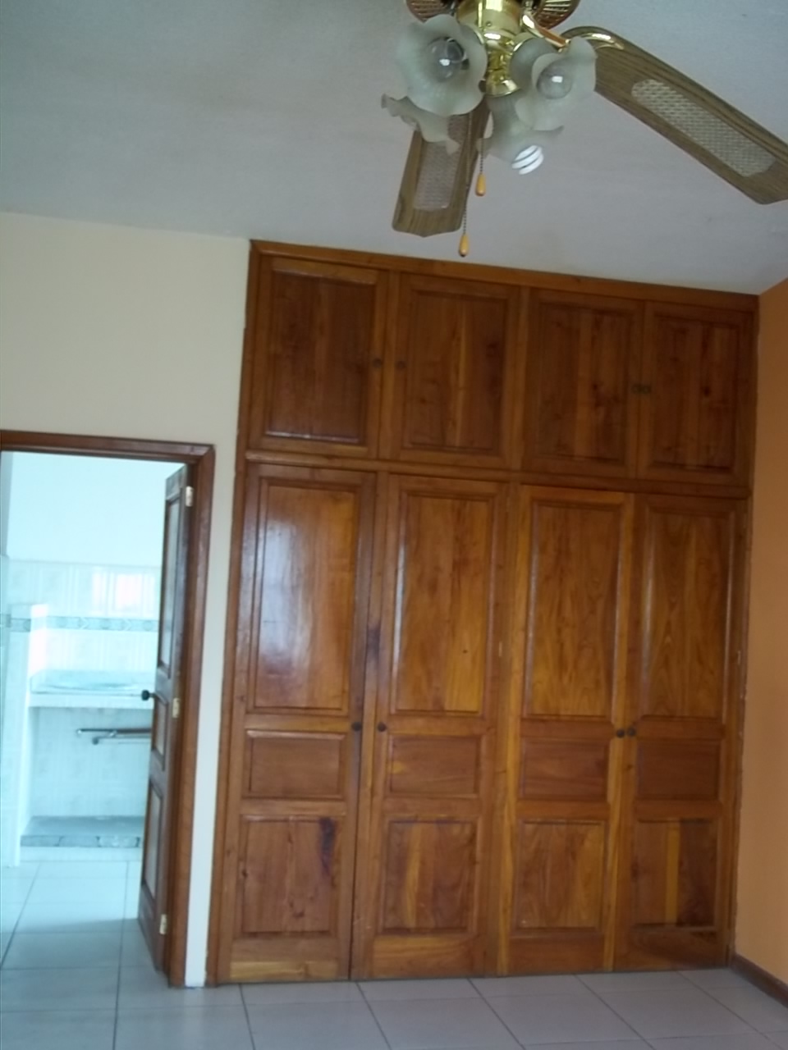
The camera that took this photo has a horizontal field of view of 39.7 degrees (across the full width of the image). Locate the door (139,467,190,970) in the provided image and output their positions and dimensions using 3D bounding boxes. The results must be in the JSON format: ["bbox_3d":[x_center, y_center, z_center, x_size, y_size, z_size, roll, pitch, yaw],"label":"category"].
[{"bbox_3d":[-0.956,0.754,4.584,0.040,1.945,0.650,4,-3,-19],"label":"door"}]

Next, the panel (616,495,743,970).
[{"bbox_3d":[1.189,0.856,4.560,0.496,1.951,0.040,4,-3,-12],"label":"panel"}]

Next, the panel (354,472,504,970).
[{"bbox_3d":[0.147,0.791,4.329,0.525,1.951,0.040,4,-3,-12],"label":"panel"}]

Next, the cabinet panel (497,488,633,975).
[{"bbox_3d":[0.694,0.825,4.450,0.504,1.951,0.040,4,-3,-12],"label":"cabinet panel"}]

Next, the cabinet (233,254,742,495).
[{"bbox_3d":[0.426,-0.613,4.685,2.173,0.840,0.500,4,-3,-12],"label":"cabinet"}]

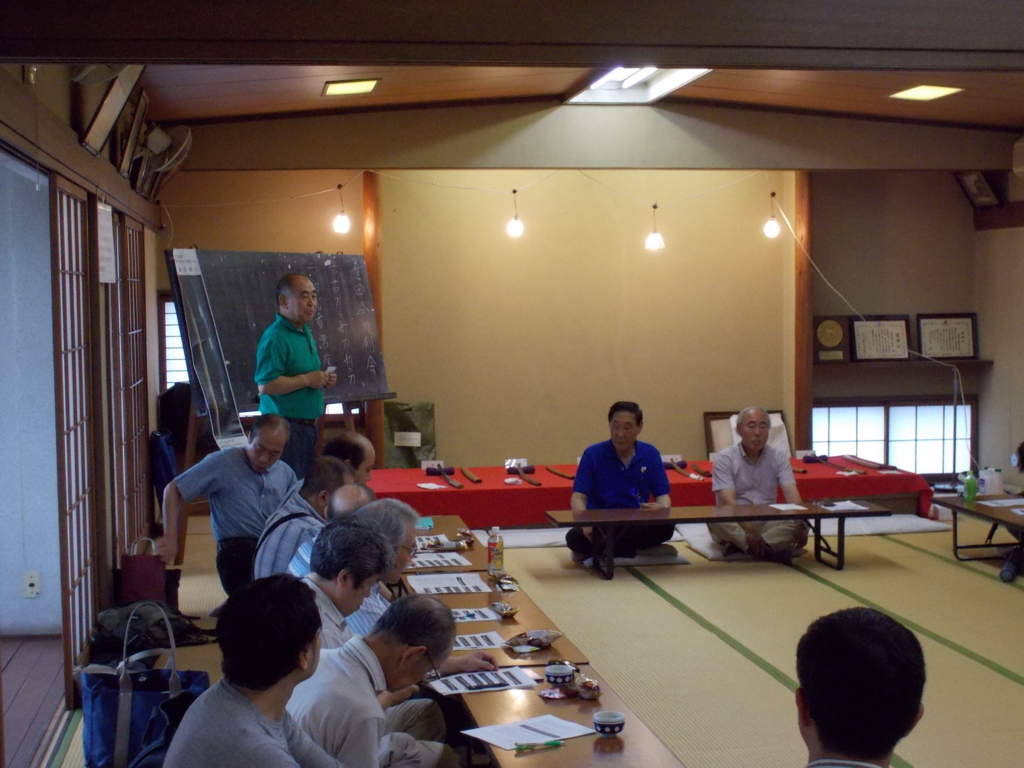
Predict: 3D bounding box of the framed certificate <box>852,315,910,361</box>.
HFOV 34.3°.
[{"bbox_3d":[2.677,-0.331,11.983,0.440,0.332,0.030,-1,-6,-8],"label":"framed certificate"}]

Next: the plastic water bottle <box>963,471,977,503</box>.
[{"bbox_3d":[2.527,0.559,9.147,0.067,0.172,0.067,-1,3,-8],"label":"plastic water bottle"}]

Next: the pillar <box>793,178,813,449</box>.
[{"bbox_3d":[2.098,-0.445,11.935,0.125,2.400,0.125,-1,3,-8],"label":"pillar"}]

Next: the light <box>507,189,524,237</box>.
[{"bbox_3d":[0.025,-1.218,11.789,0.118,0.335,0.118,-1,3,0],"label":"light"}]

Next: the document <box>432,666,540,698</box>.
[{"bbox_3d":[-0.087,0.907,5.034,0.297,0.015,0.210,-2,3,-15],"label":"document"}]

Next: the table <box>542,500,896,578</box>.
[{"bbox_3d":[1.105,0.847,8.934,1.800,0.322,0.450,-1,3,-8],"label":"table"}]

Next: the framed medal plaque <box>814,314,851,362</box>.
[{"bbox_3d":[2.377,-0.326,12.323,0.255,0.340,0.030,-1,-7,-9],"label":"framed medal plaque"}]

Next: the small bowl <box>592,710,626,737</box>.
[{"bbox_3d":[0.255,0.910,4.415,0.086,0.058,0.086,-1,3,0],"label":"small bowl"}]

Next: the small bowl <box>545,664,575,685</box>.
[{"bbox_3d":[0.146,0.883,5.043,0.086,0.050,0.086,-1,3,0],"label":"small bowl"}]

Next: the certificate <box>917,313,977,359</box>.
[{"bbox_3d":[3.180,-0.345,12.057,0.453,0.332,0.030,-1,-6,-8],"label":"certificate"}]

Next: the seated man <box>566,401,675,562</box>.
[{"bbox_3d":[0.605,0.537,9.405,0.600,0.860,0.620,-1,3,-3],"label":"seated man"}]

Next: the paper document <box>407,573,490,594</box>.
[{"bbox_3d":[-0.259,0.815,6.783,0.297,0.008,0.425,-1,3,-9],"label":"paper document"}]

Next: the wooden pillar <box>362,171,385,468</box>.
[{"bbox_3d":[-0.996,-0.369,11.963,0.128,2.382,0.128,-1,3,-9],"label":"wooden pillar"}]

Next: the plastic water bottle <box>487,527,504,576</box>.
[{"bbox_3d":[-0.066,0.700,6.999,0.066,0.200,0.066,-1,3,-8],"label":"plastic water bottle"}]

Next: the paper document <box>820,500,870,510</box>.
[{"bbox_3d":[1.820,0.666,9.061,0.215,0.008,0.290,-1,3,-8],"label":"paper document"}]

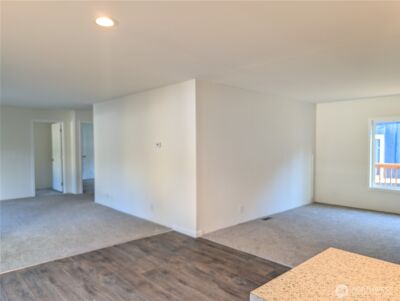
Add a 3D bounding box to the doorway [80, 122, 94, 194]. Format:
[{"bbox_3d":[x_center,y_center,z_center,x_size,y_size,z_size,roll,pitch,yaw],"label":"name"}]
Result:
[{"bbox_3d":[-3.170,0.220,8.330,0.820,2.070,0.130,-2,2,-43],"label":"doorway"}]

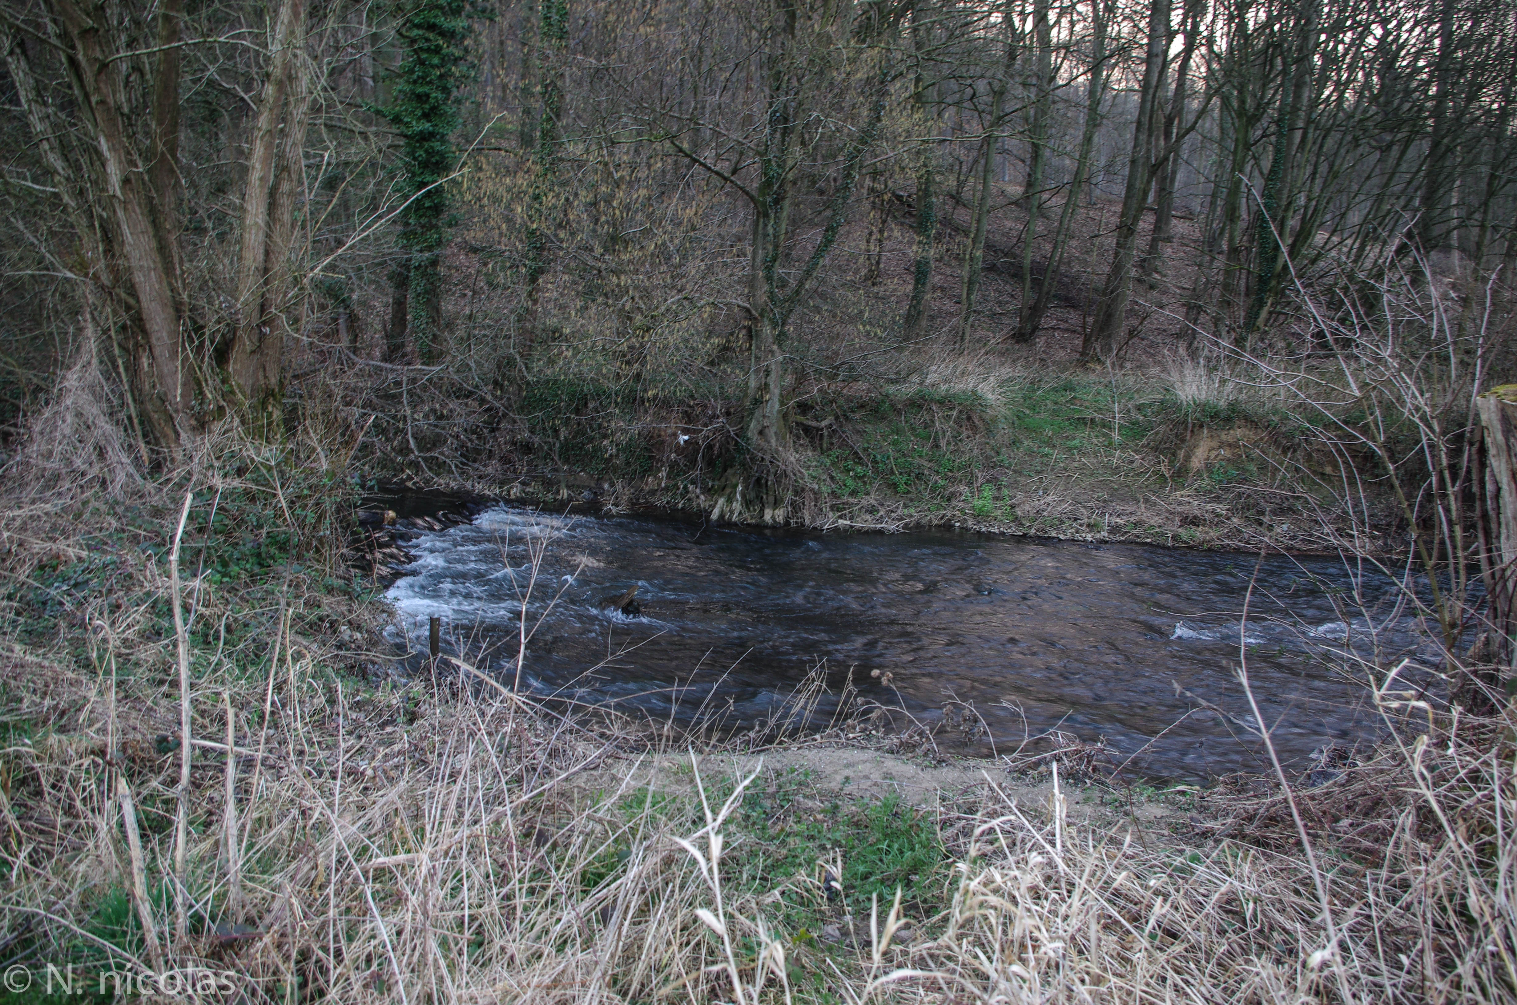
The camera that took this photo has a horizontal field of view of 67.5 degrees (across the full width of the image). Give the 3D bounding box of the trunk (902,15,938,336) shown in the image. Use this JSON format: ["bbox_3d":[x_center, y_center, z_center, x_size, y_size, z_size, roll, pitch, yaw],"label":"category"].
[{"bbox_3d":[2.670,-5.300,18.800,0.480,5.500,0.480,0,12,0],"label":"trunk"}]

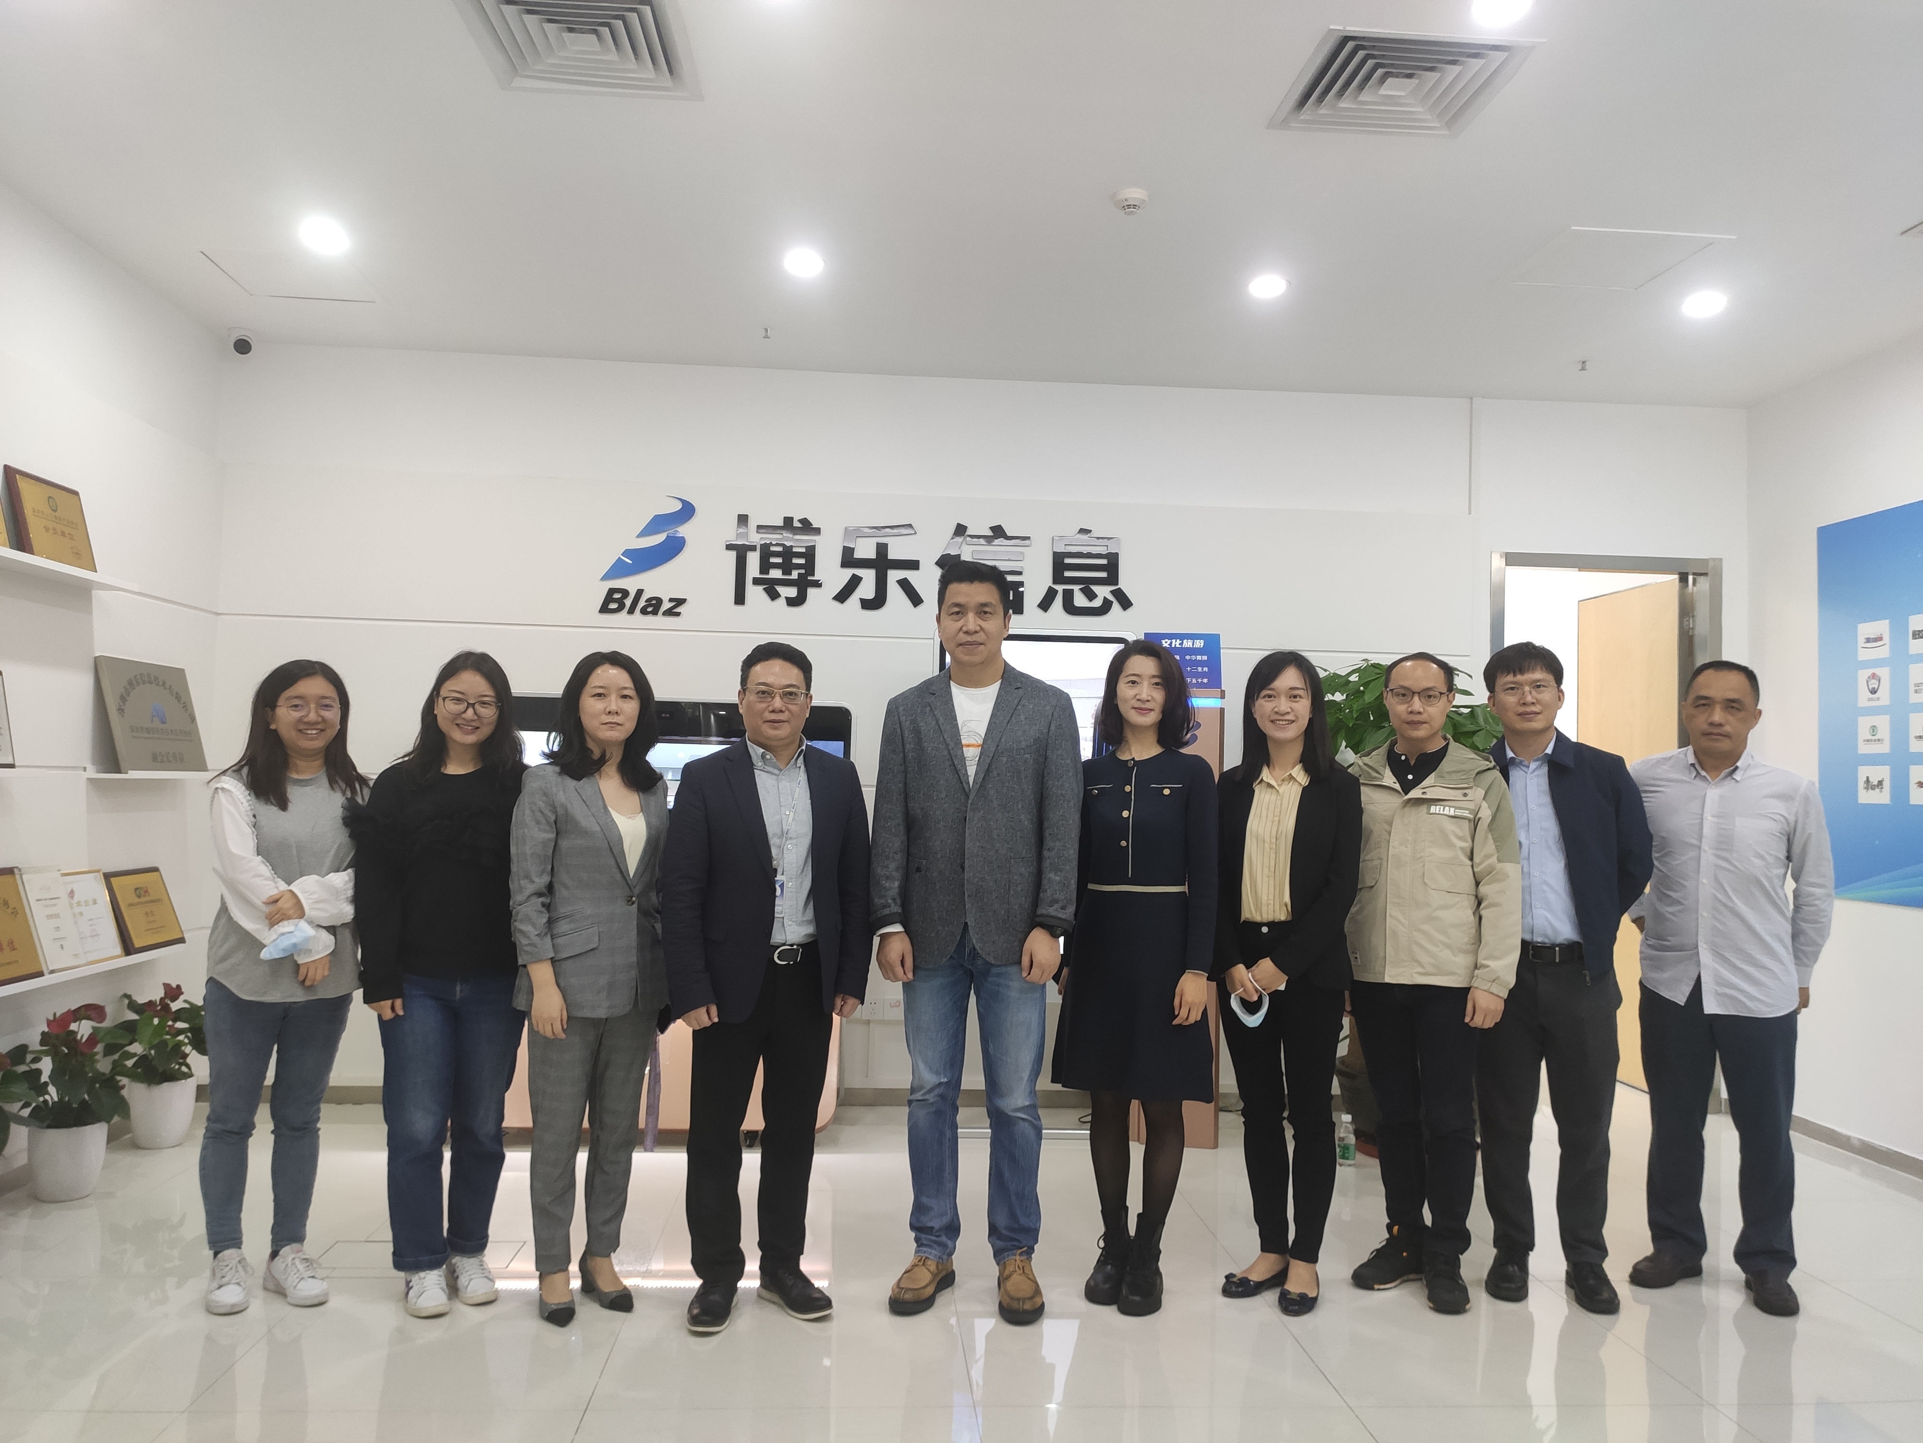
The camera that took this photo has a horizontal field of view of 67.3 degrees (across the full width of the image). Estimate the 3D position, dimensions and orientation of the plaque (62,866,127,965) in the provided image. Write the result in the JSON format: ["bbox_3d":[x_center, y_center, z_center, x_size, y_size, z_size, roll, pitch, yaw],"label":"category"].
[{"bbox_3d":[-2.854,0.636,4.658,0.022,0.303,0.420,-16,-1,-5],"label":"plaque"}]

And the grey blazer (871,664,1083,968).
[{"bbox_3d":[0.041,0.244,3.756,0.530,0.791,0.300,1,-3,1],"label":"grey blazer"}]

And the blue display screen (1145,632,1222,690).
[{"bbox_3d":[0.836,-0.224,5.455,0.286,0.210,0.030,1,-3,4],"label":"blue display screen"}]

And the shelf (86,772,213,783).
[{"bbox_3d":[-2.857,0.187,5.159,0.145,0.030,0.730,2,-3,-4],"label":"shelf"}]

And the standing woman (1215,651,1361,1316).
[{"bbox_3d":[0.867,0.649,3.829,0.400,1.682,0.310,1,-3,17],"label":"standing woman"}]

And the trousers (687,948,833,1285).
[{"bbox_3d":[-0.508,0.989,3.635,0.380,0.849,0.280,2,-3,-20],"label":"trousers"}]

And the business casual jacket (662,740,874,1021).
[{"bbox_3d":[-0.492,0.405,3.670,0.510,0.715,0.300,2,-3,-16],"label":"business casual jacket"}]

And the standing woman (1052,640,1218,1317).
[{"bbox_3d":[0.454,0.630,3.769,0.420,1.693,0.310,1,-3,8],"label":"standing woman"}]

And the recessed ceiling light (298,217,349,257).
[{"bbox_3d":[-2.032,-1.556,4.604,0.150,0.050,0.150,2,-3,-4],"label":"recessed ceiling light"}]

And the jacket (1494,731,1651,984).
[{"bbox_3d":[1.592,0.370,3.920,0.530,0.695,0.290,0,-3,23],"label":"jacket"}]

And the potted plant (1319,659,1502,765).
[{"bbox_3d":[1.684,0.673,5.412,0.750,1.817,0.720,2,-3,-4],"label":"potted plant"}]

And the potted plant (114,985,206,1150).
[{"bbox_3d":[-2.745,1.178,4.971,0.380,0.537,0.380,2,-3,-4],"label":"potted plant"}]

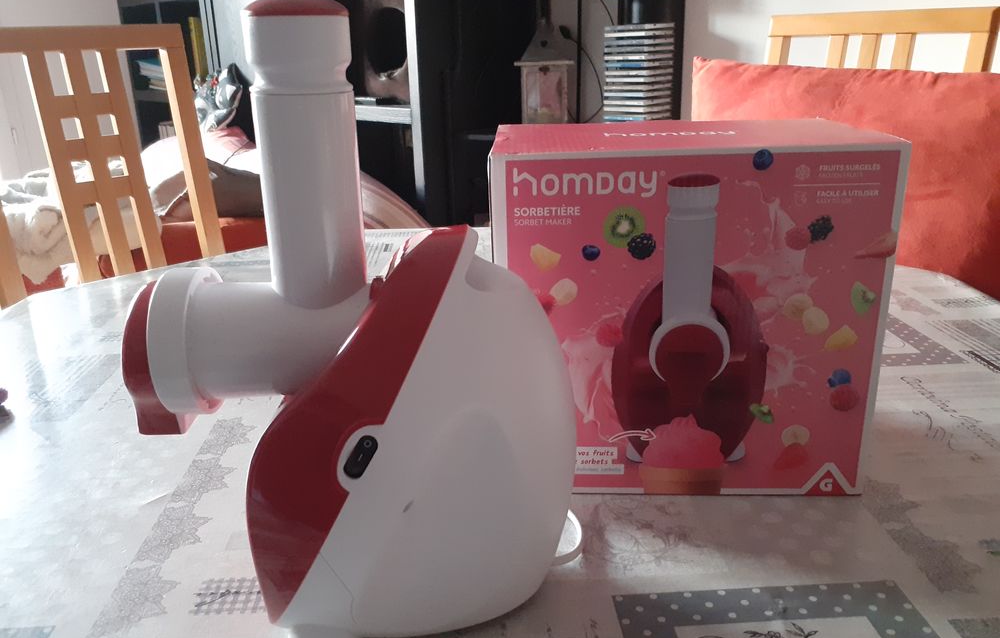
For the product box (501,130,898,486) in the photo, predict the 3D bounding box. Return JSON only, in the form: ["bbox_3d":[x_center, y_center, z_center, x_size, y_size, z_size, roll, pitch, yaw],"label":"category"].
[{"bbox_3d":[0.136,-0.018,0.631,0.270,0.258,0.177,-1,20,3],"label":"product box"}]

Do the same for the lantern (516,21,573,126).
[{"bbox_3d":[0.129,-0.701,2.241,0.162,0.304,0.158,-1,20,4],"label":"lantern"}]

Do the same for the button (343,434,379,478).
[{"bbox_3d":[-0.068,0.068,0.384,0.011,0.026,0.005,29,18,-8],"label":"button"}]

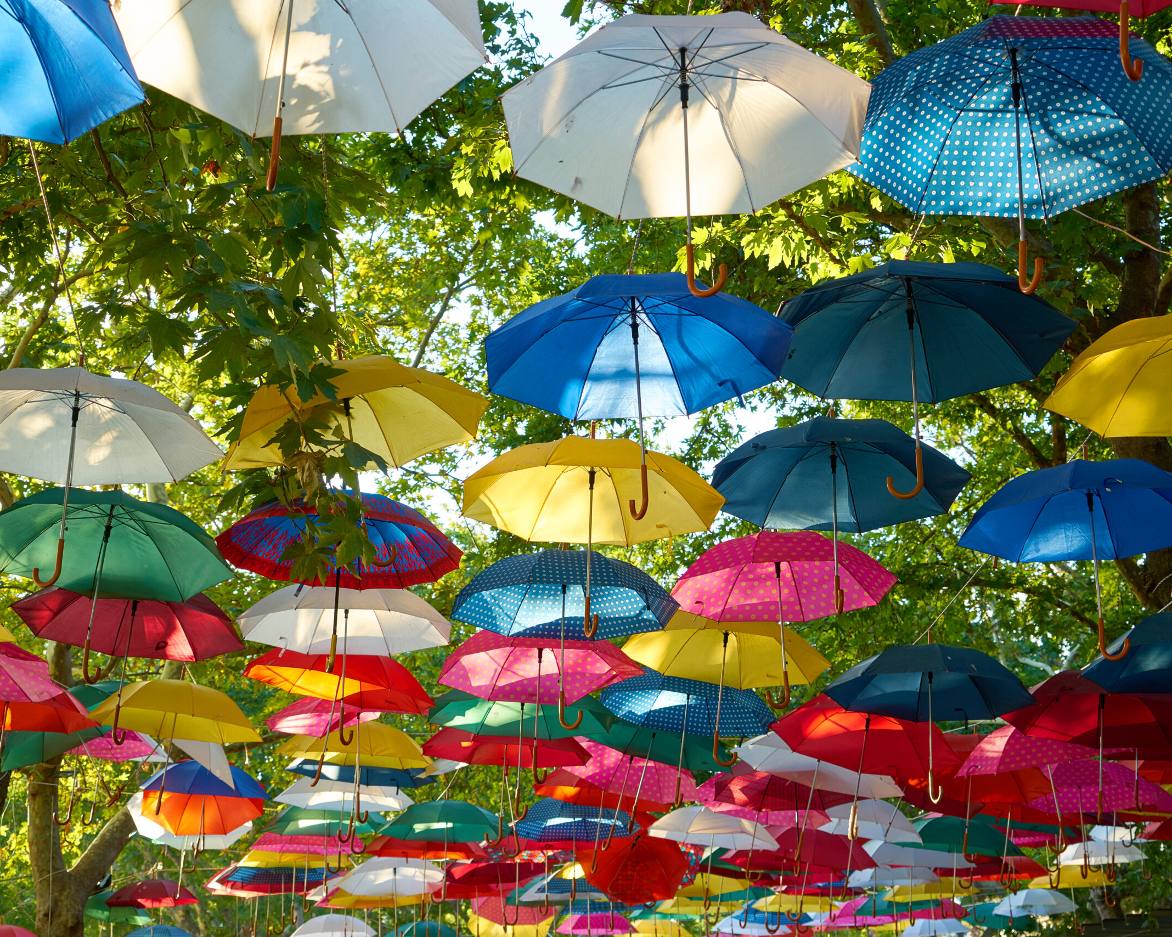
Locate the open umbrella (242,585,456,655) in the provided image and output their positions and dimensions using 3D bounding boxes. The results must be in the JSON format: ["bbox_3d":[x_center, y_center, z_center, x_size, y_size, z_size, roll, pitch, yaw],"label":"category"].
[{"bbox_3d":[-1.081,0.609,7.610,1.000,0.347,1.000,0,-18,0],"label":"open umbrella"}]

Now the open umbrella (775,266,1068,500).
[{"bbox_3d":[1.043,-0.289,5.326,1.020,0.805,1.020,-3,-21,11],"label":"open umbrella"}]

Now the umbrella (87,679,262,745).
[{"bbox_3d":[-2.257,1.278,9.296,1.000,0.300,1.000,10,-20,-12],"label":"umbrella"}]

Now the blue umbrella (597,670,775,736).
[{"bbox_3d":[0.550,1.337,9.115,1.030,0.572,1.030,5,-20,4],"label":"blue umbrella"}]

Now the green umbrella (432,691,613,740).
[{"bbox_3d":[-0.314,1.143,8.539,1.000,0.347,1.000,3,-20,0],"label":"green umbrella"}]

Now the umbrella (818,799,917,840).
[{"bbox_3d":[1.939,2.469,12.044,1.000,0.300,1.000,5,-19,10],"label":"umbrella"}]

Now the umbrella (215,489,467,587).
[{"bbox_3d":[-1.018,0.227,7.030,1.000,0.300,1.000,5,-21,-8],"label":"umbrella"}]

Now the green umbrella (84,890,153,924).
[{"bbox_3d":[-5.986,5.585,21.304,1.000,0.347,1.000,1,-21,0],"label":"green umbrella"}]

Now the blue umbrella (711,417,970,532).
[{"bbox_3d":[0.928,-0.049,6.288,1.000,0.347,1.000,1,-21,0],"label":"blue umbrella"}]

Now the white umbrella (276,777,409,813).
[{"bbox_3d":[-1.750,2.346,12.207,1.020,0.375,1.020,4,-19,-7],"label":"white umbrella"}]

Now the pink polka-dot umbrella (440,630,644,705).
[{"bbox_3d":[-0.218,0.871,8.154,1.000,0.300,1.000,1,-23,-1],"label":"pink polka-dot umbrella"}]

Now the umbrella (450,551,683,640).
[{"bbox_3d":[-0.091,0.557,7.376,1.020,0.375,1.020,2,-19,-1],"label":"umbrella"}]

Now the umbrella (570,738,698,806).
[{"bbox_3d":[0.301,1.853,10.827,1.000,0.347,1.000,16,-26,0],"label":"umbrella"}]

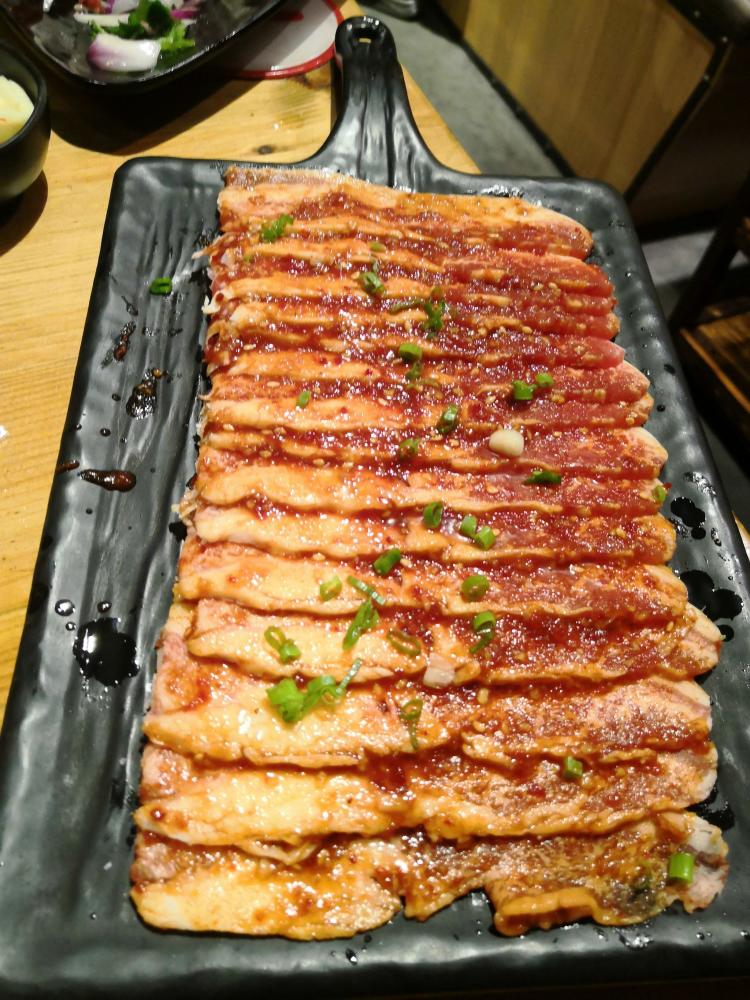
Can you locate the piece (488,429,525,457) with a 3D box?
[{"bbox_3d":[0.043,-0.019,0.256,0.012,0.007,0.009,13,58,2],"label":"piece"}]

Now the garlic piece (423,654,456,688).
[{"bbox_3d":[0.018,0.047,0.212,0.009,0.005,0.008,-8,59,-11],"label":"garlic piece"}]

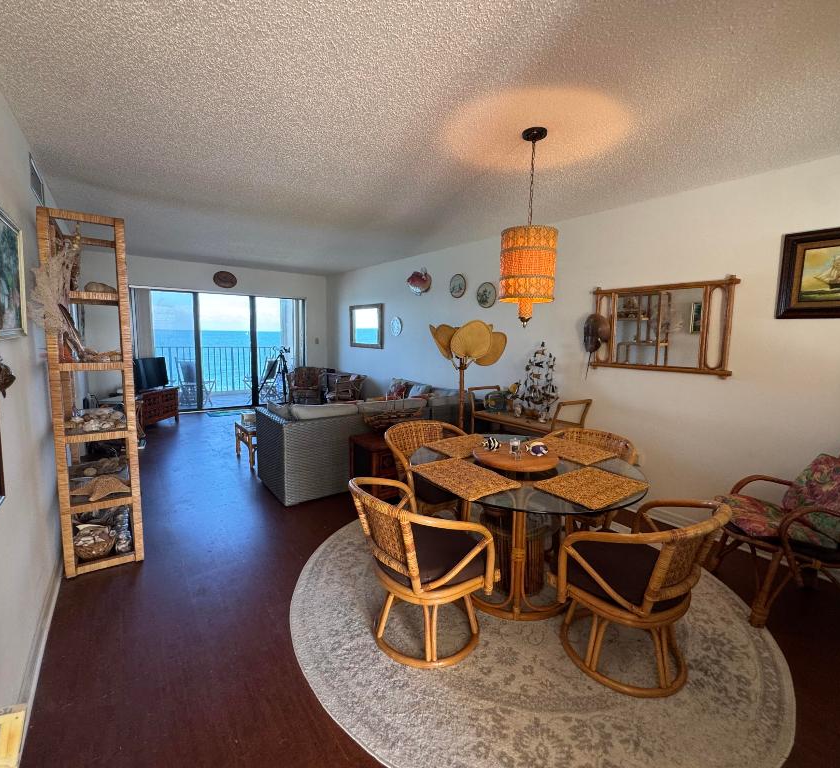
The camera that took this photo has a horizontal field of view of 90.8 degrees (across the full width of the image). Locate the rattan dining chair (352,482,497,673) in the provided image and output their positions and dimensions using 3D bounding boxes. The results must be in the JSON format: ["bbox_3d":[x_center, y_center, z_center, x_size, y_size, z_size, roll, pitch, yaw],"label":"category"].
[{"bbox_3d":[0.001,0.798,1.925,0.604,0.755,0.614,-4,8,-37],"label":"rattan dining chair"}]

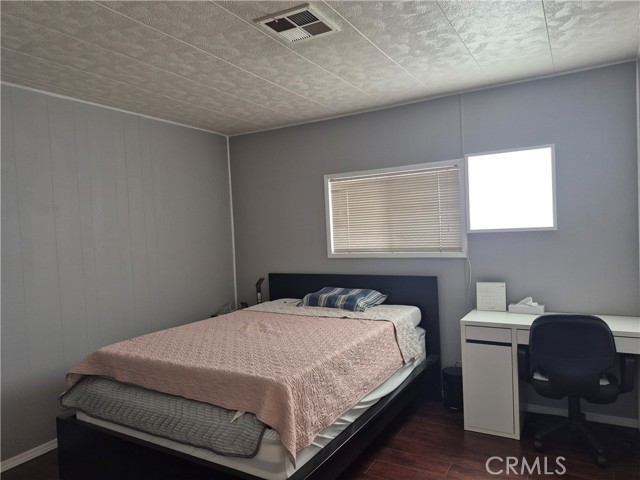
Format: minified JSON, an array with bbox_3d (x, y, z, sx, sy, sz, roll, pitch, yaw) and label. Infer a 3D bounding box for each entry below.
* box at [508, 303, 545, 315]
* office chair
[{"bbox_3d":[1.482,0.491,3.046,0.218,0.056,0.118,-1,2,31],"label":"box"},{"bbox_3d":[1.598,0.844,2.674,0.610,0.860,0.590,-1,2,31],"label":"office chair"}]

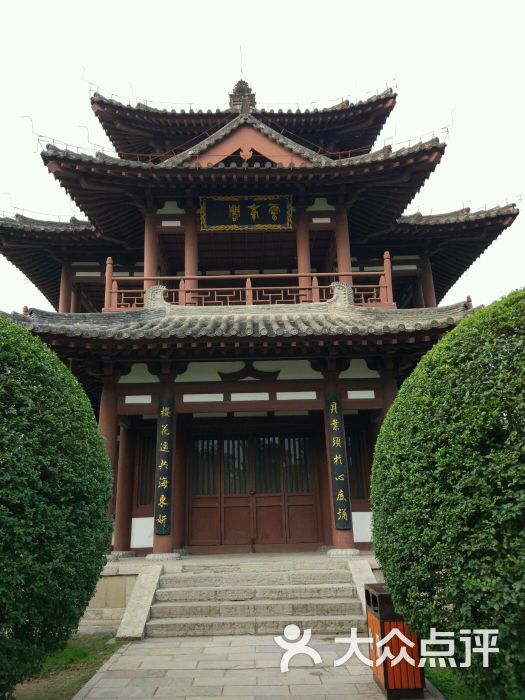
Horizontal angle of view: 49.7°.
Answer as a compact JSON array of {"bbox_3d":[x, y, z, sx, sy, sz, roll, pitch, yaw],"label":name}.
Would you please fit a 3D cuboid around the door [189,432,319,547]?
[{"bbox_3d":[-0.174,2.694,11.011,2.519,2.166,0.120,-1,-16,-1],"label":"door"}]

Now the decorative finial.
[{"bbox_3d":[-0.725,-9.139,20.534,0.943,1.523,0.943,-1,-16,-1],"label":"decorative finial"}]

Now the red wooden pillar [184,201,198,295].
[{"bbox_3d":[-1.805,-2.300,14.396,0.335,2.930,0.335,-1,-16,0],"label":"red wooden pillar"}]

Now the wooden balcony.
[{"bbox_3d":[-0.285,-1.466,12.252,6.242,1.287,0.250,-1,-16,-1],"label":"wooden balcony"}]

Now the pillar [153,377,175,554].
[{"bbox_3d":[-1.903,2.193,11.131,0.370,3.380,0.370,-1,-16,0],"label":"pillar"}]

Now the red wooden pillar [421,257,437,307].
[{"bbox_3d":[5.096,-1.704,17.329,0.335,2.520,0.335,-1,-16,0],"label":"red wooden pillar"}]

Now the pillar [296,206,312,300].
[{"bbox_3d":[0.985,-2.095,13.163,0.290,2.721,0.290,-1,-16,-1],"label":"pillar"}]

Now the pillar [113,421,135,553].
[{"bbox_3d":[-2.971,2.712,12.337,0.360,3.090,0.360,-1,-16,0],"label":"pillar"}]

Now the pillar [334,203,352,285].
[{"bbox_3d":[1.915,-2.128,13.178,0.290,2.762,0.290,-1,-16,-1],"label":"pillar"}]

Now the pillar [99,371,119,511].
[{"bbox_3d":[-3.063,2.231,11.123,0.370,3.350,0.370,-1,-16,0],"label":"pillar"}]

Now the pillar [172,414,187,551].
[{"bbox_3d":[-1.826,2.689,12.341,0.360,3.090,0.360,-1,-16,0],"label":"pillar"}]

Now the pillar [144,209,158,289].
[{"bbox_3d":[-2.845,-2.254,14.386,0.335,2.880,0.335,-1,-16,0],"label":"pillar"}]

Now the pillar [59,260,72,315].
[{"bbox_3d":[-5.561,-1.229,15.843,0.280,2.712,0.280,-1,-16,-1],"label":"pillar"}]

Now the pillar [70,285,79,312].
[{"bbox_3d":[-6.501,-1.087,19.549,0.312,3.260,0.312,-1,-17,-1],"label":"pillar"}]

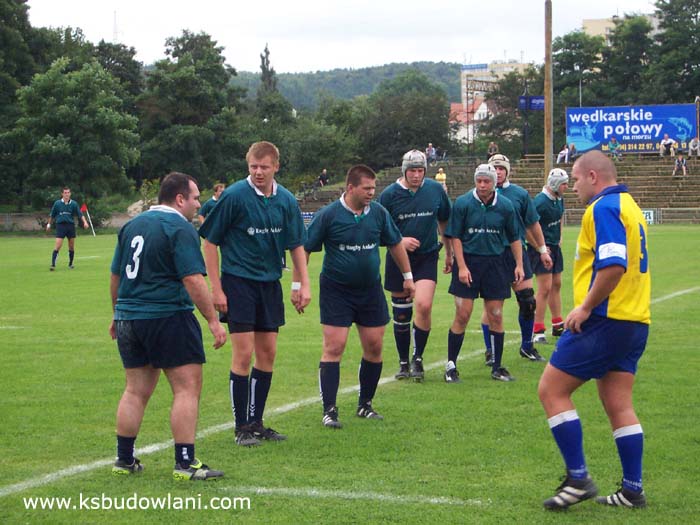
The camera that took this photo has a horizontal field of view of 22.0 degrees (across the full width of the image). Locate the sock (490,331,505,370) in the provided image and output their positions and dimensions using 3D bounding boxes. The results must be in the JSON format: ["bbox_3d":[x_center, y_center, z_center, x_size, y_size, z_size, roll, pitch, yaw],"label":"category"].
[{"bbox_3d":[1.234,0.736,15.050,0.125,0.350,0.150,-1,2,-30],"label":"sock"}]

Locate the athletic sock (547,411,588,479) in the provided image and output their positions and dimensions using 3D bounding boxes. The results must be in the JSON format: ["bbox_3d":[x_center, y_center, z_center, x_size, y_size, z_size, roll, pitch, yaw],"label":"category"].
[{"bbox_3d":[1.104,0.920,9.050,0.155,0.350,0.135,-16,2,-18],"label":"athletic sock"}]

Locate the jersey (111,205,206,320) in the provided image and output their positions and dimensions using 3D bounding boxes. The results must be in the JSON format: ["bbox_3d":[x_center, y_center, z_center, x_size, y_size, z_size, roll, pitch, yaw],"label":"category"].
[{"bbox_3d":[-1.064,0.000,10.000,0.620,0.650,0.400,2,3,45],"label":"jersey"}]

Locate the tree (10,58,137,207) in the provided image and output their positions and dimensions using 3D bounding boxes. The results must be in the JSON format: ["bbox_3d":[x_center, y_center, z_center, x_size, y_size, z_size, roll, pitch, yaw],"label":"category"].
[{"bbox_3d":[-12.598,-5.741,82.000,6.000,7.300,6.000,0,2,0],"label":"tree"}]

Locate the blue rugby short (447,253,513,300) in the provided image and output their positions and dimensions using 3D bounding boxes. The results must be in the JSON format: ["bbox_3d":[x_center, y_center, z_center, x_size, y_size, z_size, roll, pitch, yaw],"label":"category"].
[{"bbox_3d":[1.095,0.109,15.100,0.520,0.410,0.350,0,2,0],"label":"blue rugby short"}]

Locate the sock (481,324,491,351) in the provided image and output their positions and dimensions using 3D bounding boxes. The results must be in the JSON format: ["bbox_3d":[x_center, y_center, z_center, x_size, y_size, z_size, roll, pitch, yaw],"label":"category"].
[{"bbox_3d":[1.254,0.681,16.350,0.130,0.275,0.135,-6,2,-17],"label":"sock"}]

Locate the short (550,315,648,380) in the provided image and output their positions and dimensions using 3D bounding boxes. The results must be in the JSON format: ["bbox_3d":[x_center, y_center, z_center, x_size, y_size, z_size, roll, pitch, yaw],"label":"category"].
[{"bbox_3d":[1.244,0.409,8.970,0.460,0.360,0.420,0,2,9],"label":"short"}]

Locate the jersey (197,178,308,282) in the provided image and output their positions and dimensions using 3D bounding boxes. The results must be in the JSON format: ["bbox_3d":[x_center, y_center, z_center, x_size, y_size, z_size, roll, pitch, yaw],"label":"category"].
[{"bbox_3d":[-0.604,-0.201,11.150,0.640,0.660,0.360,-1,5,-22],"label":"jersey"}]

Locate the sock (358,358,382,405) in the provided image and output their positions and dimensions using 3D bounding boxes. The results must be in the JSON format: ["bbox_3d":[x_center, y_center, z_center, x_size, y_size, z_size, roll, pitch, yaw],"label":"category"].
[{"bbox_3d":[0.140,0.815,12.270,0.145,0.310,0.145,5,2,-26],"label":"sock"}]

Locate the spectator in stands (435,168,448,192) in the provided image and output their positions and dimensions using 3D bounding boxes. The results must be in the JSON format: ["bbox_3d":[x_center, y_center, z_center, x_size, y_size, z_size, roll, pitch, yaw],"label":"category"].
[{"bbox_3d":[4.627,-4.146,91.000,0.600,1.300,0.750,0,2,-5],"label":"spectator in stands"}]

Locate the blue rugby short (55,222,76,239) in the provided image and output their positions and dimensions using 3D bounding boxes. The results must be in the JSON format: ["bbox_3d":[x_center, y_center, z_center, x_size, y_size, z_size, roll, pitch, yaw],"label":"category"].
[{"bbox_3d":[-6.308,-0.722,40.000,0.440,0.370,0.300,0,2,-6],"label":"blue rugby short"}]

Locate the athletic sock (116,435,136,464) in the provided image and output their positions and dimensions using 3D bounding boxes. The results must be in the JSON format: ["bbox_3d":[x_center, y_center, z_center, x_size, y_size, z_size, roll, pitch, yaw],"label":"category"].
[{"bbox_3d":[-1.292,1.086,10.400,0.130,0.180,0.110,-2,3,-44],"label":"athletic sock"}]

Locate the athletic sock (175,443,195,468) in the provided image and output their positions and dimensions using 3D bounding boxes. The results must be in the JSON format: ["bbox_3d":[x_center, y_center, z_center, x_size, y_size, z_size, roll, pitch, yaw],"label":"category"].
[{"bbox_3d":[-0.910,1.062,9.900,0.120,0.155,0.105,0,2,-6],"label":"athletic sock"}]

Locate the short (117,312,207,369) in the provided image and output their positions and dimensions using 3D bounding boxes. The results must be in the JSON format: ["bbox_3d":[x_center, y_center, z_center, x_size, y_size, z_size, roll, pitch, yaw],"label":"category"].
[{"bbox_3d":[-1.053,0.417,10.000,0.480,0.360,0.380,2,3,43],"label":"short"}]

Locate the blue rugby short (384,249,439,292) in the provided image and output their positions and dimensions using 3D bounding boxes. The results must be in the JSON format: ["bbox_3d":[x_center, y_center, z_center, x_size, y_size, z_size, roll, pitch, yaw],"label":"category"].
[{"bbox_3d":[0.523,0.059,15.300,0.460,0.380,0.340,0,2,0],"label":"blue rugby short"}]

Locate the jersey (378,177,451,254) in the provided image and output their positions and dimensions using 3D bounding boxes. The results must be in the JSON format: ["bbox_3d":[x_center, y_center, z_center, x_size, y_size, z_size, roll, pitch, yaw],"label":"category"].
[{"bbox_3d":[0.541,-0.394,15.100,0.610,0.660,0.340,0,6,-6],"label":"jersey"}]

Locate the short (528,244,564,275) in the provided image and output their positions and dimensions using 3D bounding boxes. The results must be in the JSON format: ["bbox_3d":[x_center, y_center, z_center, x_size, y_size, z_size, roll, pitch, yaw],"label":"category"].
[{"bbox_3d":[2.156,-0.038,19.700,0.320,0.370,0.420,2,3,45],"label":"short"}]

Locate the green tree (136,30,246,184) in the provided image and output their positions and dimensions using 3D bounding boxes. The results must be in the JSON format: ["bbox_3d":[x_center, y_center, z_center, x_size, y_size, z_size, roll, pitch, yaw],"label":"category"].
[{"bbox_3d":[-9.926,-9.459,112.000,6.800,10.200,6.500,0,2,0],"label":"green tree"}]

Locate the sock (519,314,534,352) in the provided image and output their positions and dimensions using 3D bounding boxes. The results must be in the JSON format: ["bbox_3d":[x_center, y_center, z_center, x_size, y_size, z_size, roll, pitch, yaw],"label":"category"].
[{"bbox_3d":[1.638,0.640,16.700,0.135,0.360,0.150,-2,3,-38],"label":"sock"}]

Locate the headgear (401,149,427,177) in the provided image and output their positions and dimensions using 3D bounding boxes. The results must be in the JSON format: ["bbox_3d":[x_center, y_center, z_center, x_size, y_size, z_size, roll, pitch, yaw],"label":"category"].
[{"bbox_3d":[0.531,-0.828,15.050,0.200,0.250,0.250,0,12,-6],"label":"headgear"}]

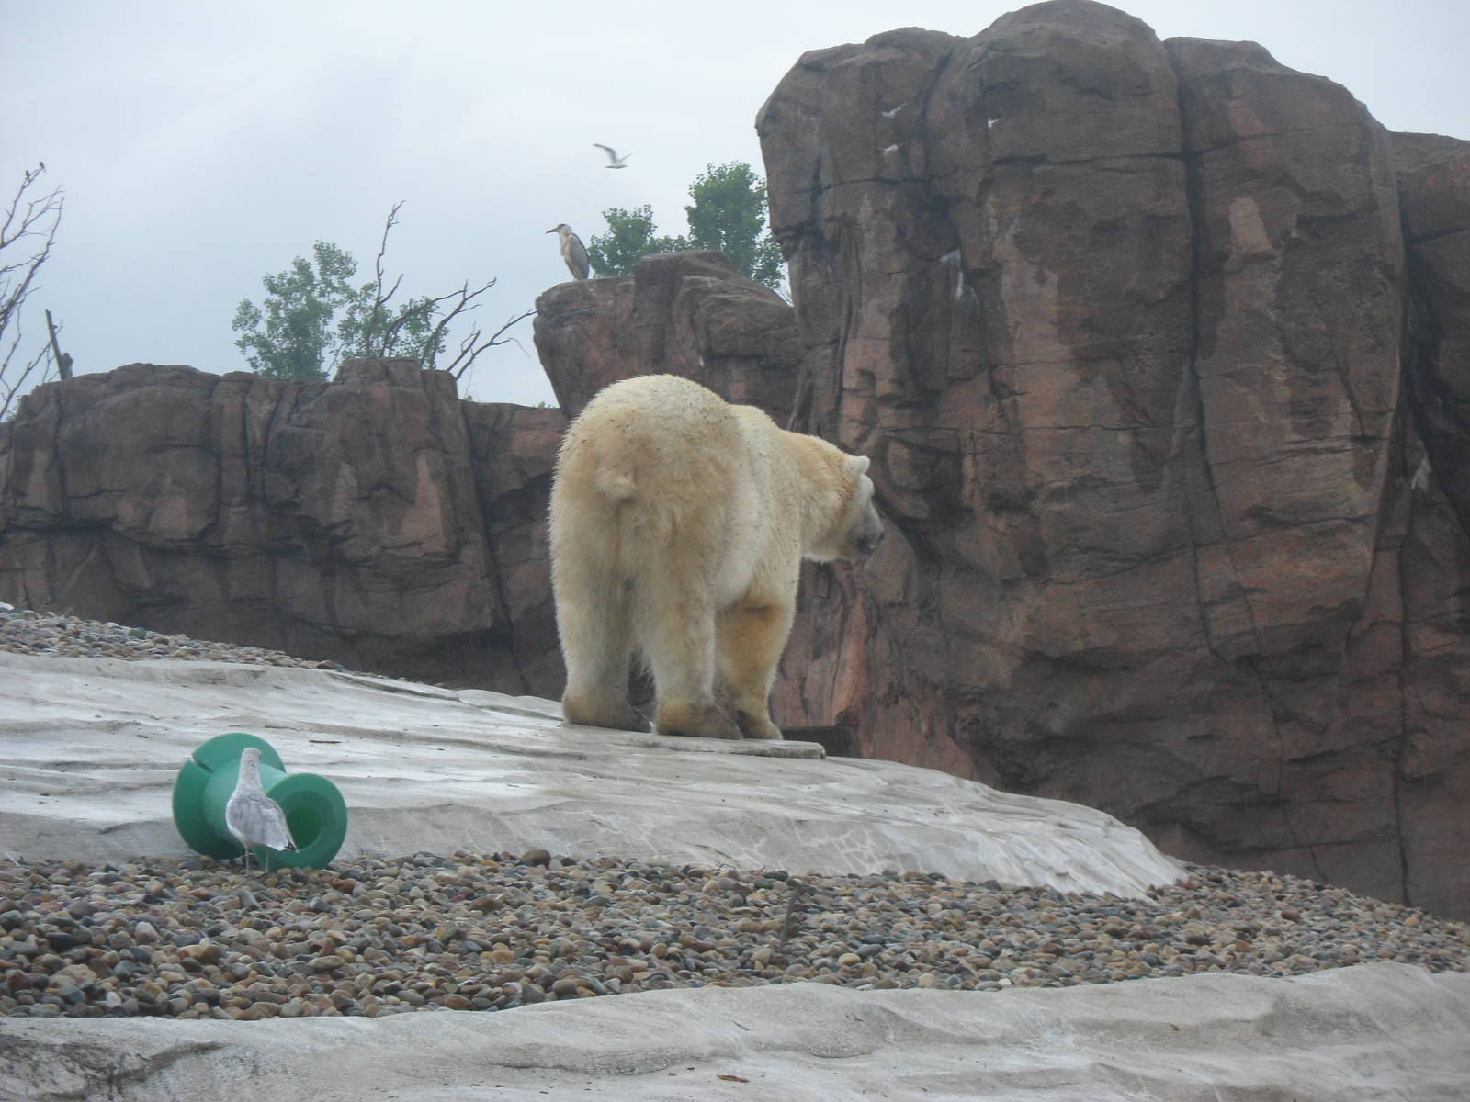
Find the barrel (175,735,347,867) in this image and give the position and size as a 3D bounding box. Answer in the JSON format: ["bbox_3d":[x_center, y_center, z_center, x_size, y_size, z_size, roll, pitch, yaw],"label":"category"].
[{"bbox_3d":[-1.546,0.850,28.000,0.425,0.425,0.480,0,12,-30],"label":"barrel"}]

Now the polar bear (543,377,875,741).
[{"bbox_3d":[-0.006,0.019,32.000,0.780,1.340,1.900,0,0,20],"label":"polar bear"}]

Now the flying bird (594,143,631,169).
[{"bbox_3d":[-1.512,-4.867,105.000,0.400,0.310,0.760,0,0,41],"label":"flying bird"}]

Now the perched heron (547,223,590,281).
[{"bbox_3d":[-1.171,-2.103,60.000,0.290,0.400,0.160,0,0,-22],"label":"perched heron"}]

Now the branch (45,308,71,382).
[{"bbox_3d":[-4.600,-1.405,58.000,0.170,0.490,0.150,0,0,0],"label":"branch"}]

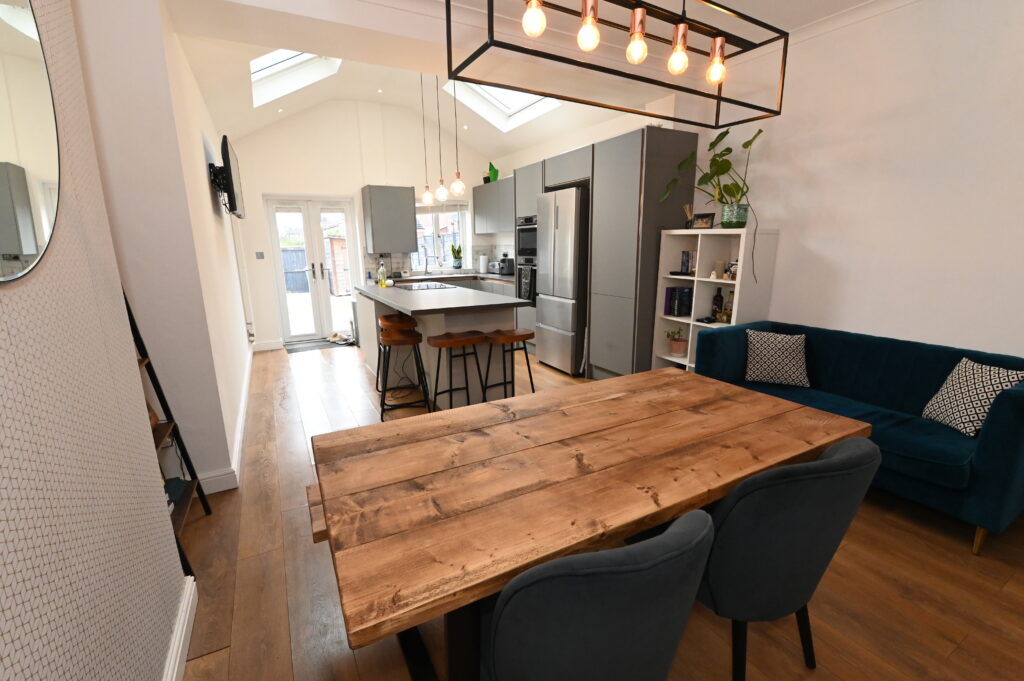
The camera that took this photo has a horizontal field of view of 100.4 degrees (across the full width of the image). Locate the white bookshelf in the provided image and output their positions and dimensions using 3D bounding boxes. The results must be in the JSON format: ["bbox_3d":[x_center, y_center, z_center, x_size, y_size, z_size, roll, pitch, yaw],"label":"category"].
[{"bbox_3d":[1.645,-0.164,3.584,0.390,1.470,0.770,-7,14,-29],"label":"white bookshelf"}]

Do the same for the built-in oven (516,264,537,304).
[{"bbox_3d":[0.445,-0.711,5.341,0.550,0.545,0.595,-8,14,-29],"label":"built-in oven"}]

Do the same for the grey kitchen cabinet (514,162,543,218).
[{"bbox_3d":[0.463,-1.785,5.122,0.598,0.562,0.615,-8,14,-29],"label":"grey kitchen cabinet"}]

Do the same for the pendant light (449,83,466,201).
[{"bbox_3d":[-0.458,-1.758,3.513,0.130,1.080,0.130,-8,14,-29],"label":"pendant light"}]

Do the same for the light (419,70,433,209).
[{"bbox_3d":[-0.857,-1.998,4.183,0.112,1.250,0.112,-8,14,-29],"label":"light"}]

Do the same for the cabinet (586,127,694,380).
[{"bbox_3d":[1.188,-0.686,4.070,0.603,2.273,0.689,-8,14,-29],"label":"cabinet"}]

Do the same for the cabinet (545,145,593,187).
[{"bbox_3d":[0.809,-1.786,4.473,0.580,0.281,0.775,-7,14,-29],"label":"cabinet"}]

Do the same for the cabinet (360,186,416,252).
[{"bbox_3d":[-1.722,-1.694,6.042,0.613,0.880,0.390,-7,14,-29],"label":"cabinet"}]

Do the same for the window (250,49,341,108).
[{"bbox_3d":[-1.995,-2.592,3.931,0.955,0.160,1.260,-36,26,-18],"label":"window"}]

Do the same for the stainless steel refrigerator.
[{"bbox_3d":[0.744,-0.642,4.752,0.670,1.900,0.695,-8,14,-29],"label":"stainless steel refrigerator"}]

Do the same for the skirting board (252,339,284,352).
[{"bbox_3d":[-3.285,0.072,5.743,0.345,0.116,0.025,-7,14,-29],"label":"skirting board"}]

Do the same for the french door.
[{"bbox_3d":[-2.724,-0.947,5.965,1.050,1.925,0.090,-7,14,-29],"label":"french door"}]

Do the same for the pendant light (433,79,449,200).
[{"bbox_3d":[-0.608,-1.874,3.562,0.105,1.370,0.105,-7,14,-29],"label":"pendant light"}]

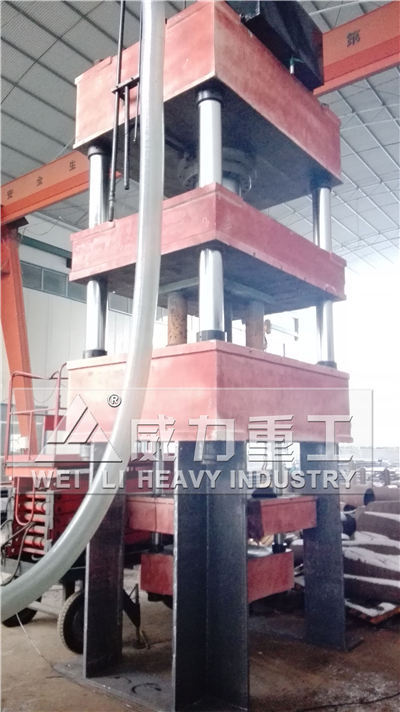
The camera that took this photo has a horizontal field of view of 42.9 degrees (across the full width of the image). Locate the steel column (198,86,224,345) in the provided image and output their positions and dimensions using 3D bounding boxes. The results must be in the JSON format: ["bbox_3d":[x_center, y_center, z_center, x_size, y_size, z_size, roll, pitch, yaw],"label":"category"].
[{"bbox_3d":[0.066,-0.965,3.480,0.172,1.840,0.172,0,-8,0],"label":"steel column"}]

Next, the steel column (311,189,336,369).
[{"bbox_3d":[1.185,-0.760,4.846,0.172,1.840,0.172,-7,-11,39],"label":"steel column"}]

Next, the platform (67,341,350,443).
[{"bbox_3d":[0.146,0.394,4.257,1.499,0.617,1.949,-7,-11,39],"label":"platform"}]

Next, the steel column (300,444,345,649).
[{"bbox_3d":[1.094,1.533,4.339,0.322,1.609,0.322,-7,-11,39],"label":"steel column"}]

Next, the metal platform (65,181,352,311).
[{"bbox_3d":[0.156,-0.751,4.531,1.516,0.382,2.033,-7,-11,39],"label":"metal platform"}]

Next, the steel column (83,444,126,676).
[{"bbox_3d":[-0.807,1.457,3.849,0.322,1.609,0.322,-7,-11,39],"label":"steel column"}]

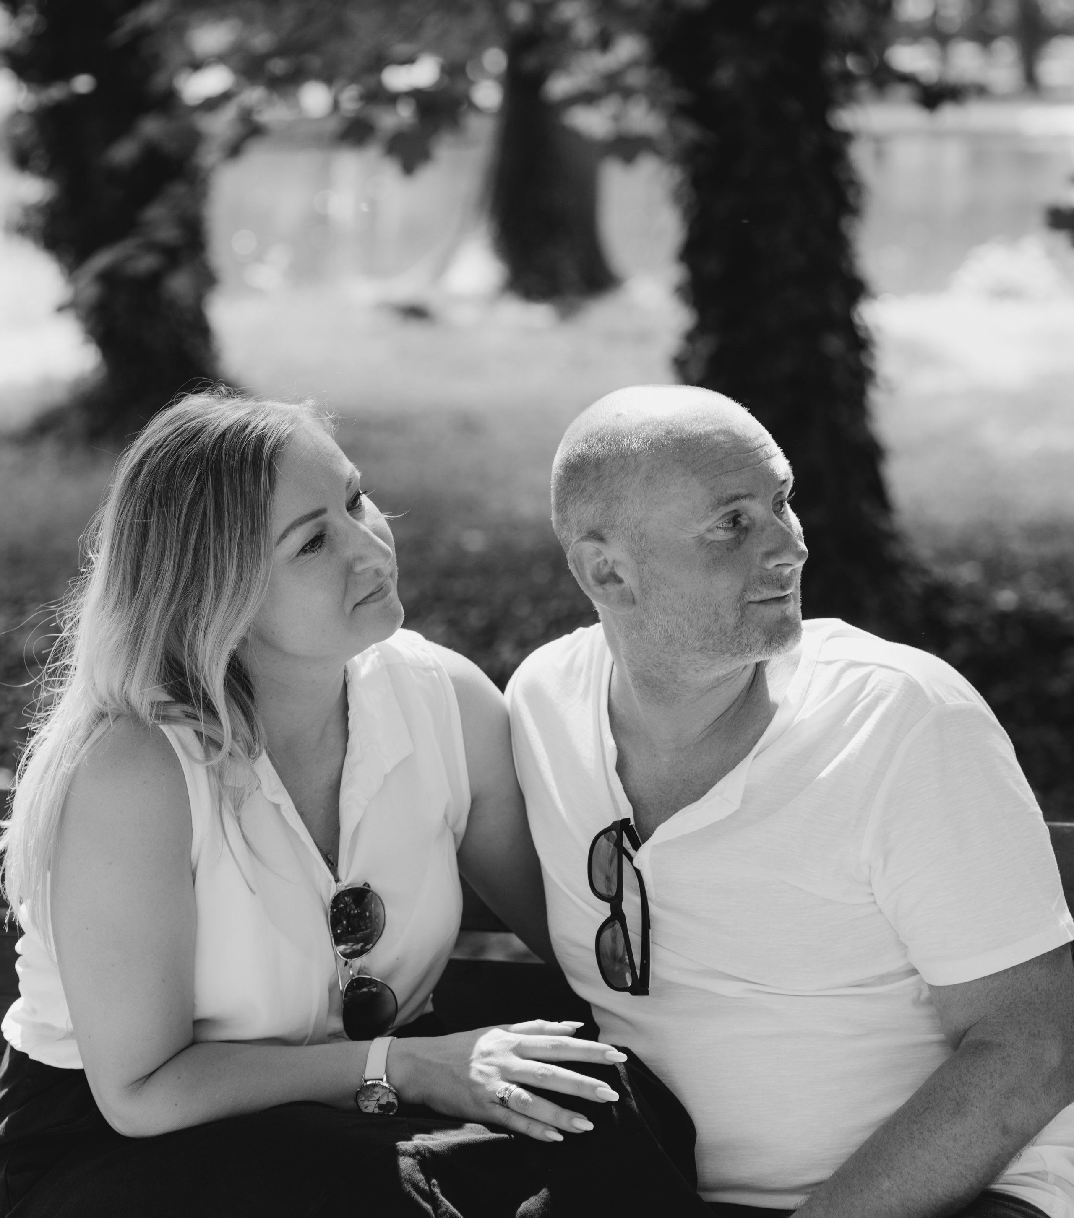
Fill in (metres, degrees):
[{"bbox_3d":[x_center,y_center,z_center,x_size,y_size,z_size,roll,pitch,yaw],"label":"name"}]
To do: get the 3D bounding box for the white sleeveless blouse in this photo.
[{"bbox_3d":[-0.244,0.195,3.120,0.380,0.380,0.270,-7,23,-39],"label":"white sleeveless blouse"}]

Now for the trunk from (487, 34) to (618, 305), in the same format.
[{"bbox_3d":[0.089,-2.528,21.500,0.680,1.580,0.660,0,8,0],"label":"trunk"}]

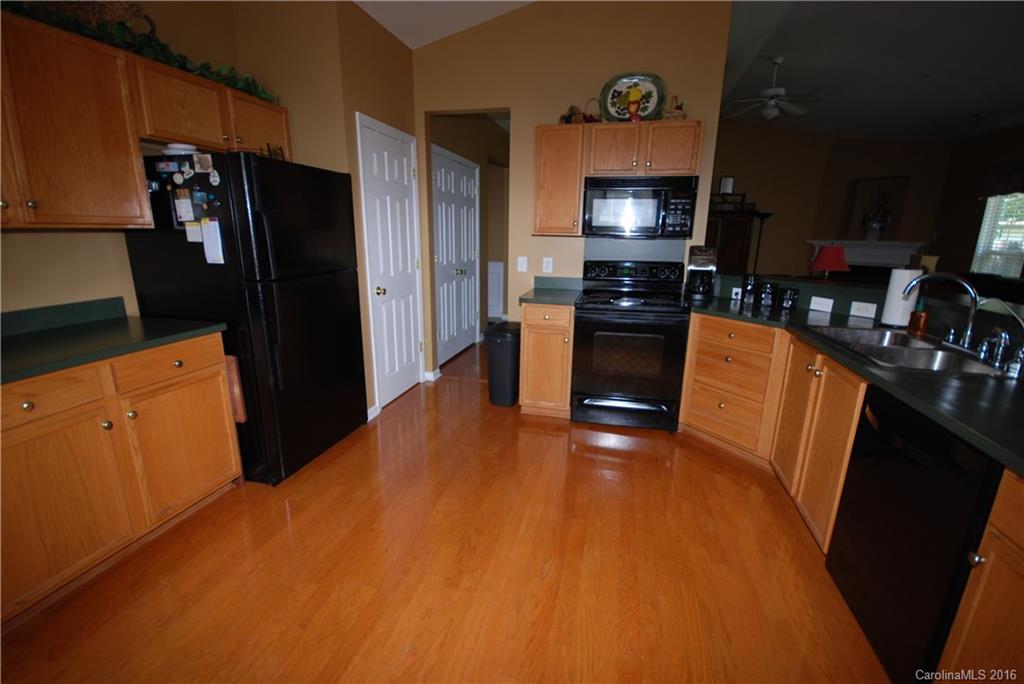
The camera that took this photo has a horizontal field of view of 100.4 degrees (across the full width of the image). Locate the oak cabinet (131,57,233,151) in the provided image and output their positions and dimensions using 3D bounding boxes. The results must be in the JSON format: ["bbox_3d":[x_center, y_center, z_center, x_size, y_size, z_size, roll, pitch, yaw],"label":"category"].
[{"bbox_3d":[-1.754,-1.167,2.151,0.320,0.370,0.510,5,14,15],"label":"oak cabinet"}]

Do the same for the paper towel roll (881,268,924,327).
[{"bbox_3d":[1.990,-0.218,2.183,0.122,0.295,0.122,-7,16,-29],"label":"paper towel roll"}]

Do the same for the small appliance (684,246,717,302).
[{"bbox_3d":[1.335,-0.471,3.021,0.190,0.370,0.250,7,15,24],"label":"small appliance"}]

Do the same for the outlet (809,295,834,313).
[{"bbox_3d":[1.910,-0.229,2.629,0.012,0.076,0.120,-7,16,-29],"label":"outlet"}]

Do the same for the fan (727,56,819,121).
[{"bbox_3d":[3.219,-3.098,5.213,1.140,0.710,1.140,5,14,15],"label":"fan"}]

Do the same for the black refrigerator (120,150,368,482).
[{"bbox_3d":[-1.524,-0.159,2.628,0.780,1.715,0.780,5,15,13],"label":"black refrigerator"}]

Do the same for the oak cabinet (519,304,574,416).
[{"bbox_3d":[0.327,0.097,3.432,0.385,0.876,0.610,5,15,13],"label":"oak cabinet"}]

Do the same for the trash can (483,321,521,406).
[{"bbox_3d":[-0.066,0.182,3.547,0.260,0.630,0.310,2,14,3],"label":"trash can"}]

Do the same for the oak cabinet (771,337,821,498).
[{"bbox_3d":[1.739,0.425,2.169,0.600,0.826,0.410,5,15,13],"label":"oak cabinet"}]

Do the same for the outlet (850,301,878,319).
[{"bbox_3d":[2.025,-0.185,2.454,0.012,0.073,0.117,-8,17,-30],"label":"outlet"}]

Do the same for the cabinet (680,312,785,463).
[{"bbox_3d":[1.597,0.252,2.826,0.600,0.826,0.600,-8,17,-30],"label":"cabinet"}]

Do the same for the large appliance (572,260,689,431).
[{"bbox_3d":[0.883,0.005,3.223,0.757,1.165,0.645,5,14,15],"label":"large appliance"}]

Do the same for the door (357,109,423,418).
[{"bbox_3d":[-0.922,-0.544,3.399,0.060,2.090,0.770,5,14,15],"label":"door"}]

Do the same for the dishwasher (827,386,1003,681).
[{"bbox_3d":[1.512,0.656,1.342,0.600,0.850,0.600,5,15,13],"label":"dishwasher"}]

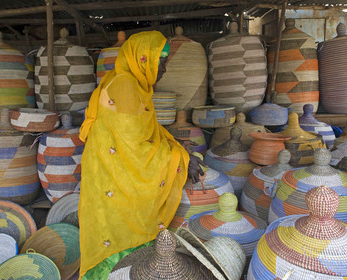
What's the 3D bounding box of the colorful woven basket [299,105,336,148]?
[{"bbox_3d":[1.030,-0.020,2.231,0.417,0.500,0.417,0,10,0],"label":"colorful woven basket"}]

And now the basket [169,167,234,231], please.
[{"bbox_3d":[0.166,0.363,1.848,0.430,0.580,0.430,0,9,0],"label":"basket"}]

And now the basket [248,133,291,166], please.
[{"bbox_3d":[0.589,0.065,1.788,0.254,0.180,0.254,0,10,0],"label":"basket"}]

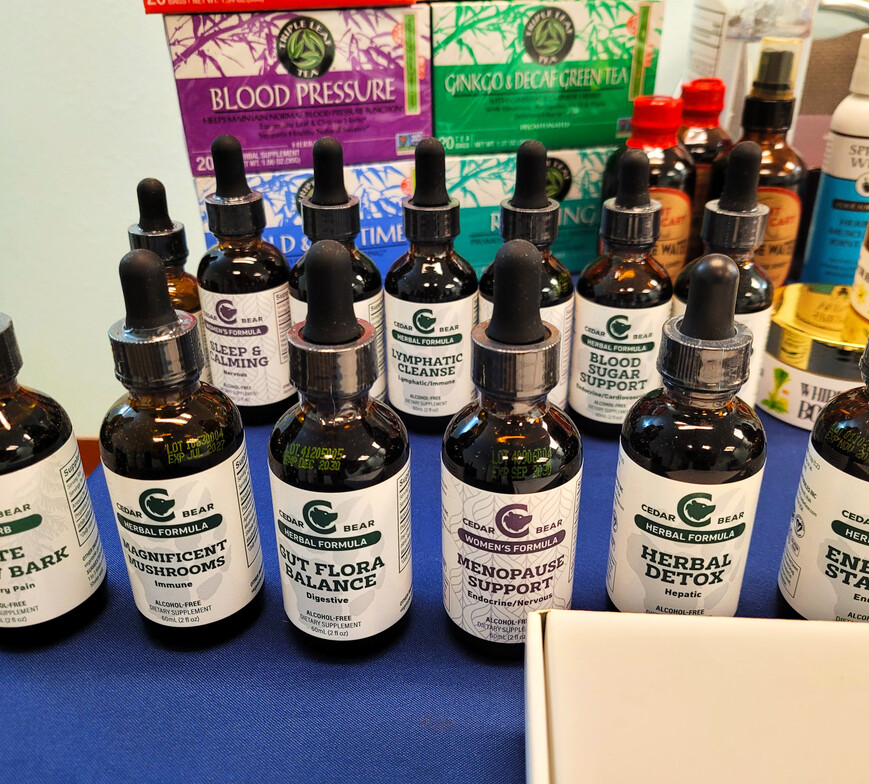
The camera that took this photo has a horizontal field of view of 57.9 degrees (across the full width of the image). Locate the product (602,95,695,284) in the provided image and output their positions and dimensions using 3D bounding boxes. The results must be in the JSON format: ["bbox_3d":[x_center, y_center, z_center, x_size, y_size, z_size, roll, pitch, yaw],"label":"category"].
[{"bbox_3d":[0.117,-0.100,0.437,0.048,0.118,0.048,1,27,3],"label":"product"}]

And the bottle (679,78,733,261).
[{"bbox_3d":[0.160,-0.129,0.491,0.048,0.119,0.048,8,29,16],"label":"bottle"}]

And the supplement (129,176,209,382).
[{"bbox_3d":[-0.119,-0.044,0.353,0.033,0.103,0.033,-3,28,-4],"label":"supplement"}]

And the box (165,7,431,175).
[{"bbox_3d":[-0.077,-0.178,0.455,0.137,0.082,0.067,-8,28,-14],"label":"box"}]

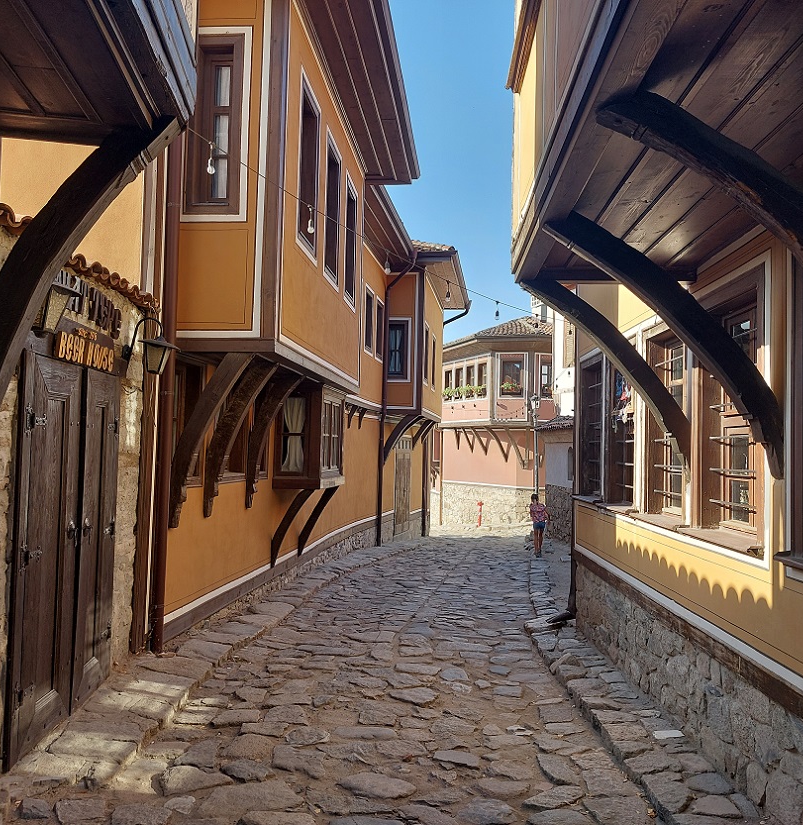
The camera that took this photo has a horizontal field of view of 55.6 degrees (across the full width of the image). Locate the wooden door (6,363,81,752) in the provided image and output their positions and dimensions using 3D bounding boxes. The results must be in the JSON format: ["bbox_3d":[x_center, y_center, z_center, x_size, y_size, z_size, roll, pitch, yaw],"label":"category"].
[{"bbox_3d":[-1.853,0.708,3.980,0.070,1.980,0.715,2,-3,-3],"label":"wooden door"}]

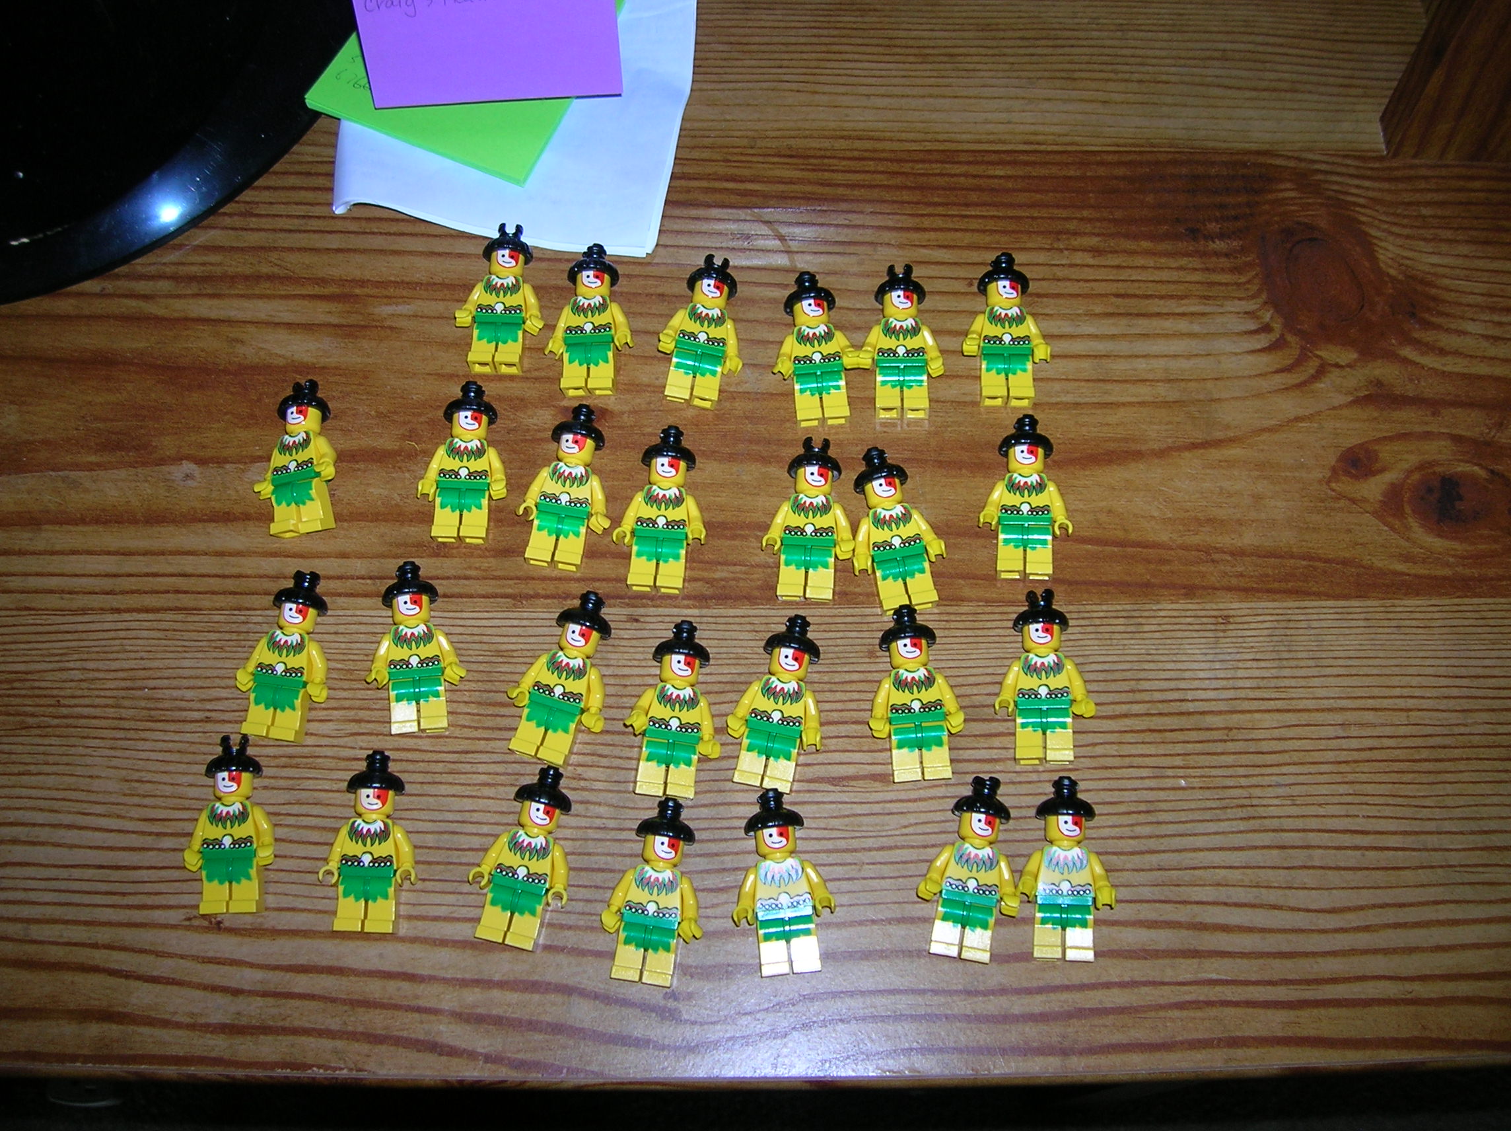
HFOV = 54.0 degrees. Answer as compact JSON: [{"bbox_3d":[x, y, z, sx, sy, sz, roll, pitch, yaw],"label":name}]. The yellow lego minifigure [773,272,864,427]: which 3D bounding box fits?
[{"bbox_3d":[0.017,-0.065,0.444,0.026,0.015,0.048,-4,78,-4],"label":"yellow lego minifigure"}]

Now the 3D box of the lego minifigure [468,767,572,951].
[{"bbox_3d":[-0.060,0.077,0.396,0.027,0.015,0.048,12,79,4],"label":"lego minifigure"}]

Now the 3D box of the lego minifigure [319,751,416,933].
[{"bbox_3d":[-0.102,0.073,0.393,0.026,0.015,0.047,0,76,2],"label":"lego minifigure"}]

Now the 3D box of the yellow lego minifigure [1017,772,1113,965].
[{"bbox_3d":[0.081,0.079,0.387,0.025,0.015,0.048,4,76,3],"label":"yellow lego minifigure"}]

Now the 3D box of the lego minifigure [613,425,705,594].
[{"bbox_3d":[-0.027,-0.016,0.423,0.026,0.015,0.047,4,77,3],"label":"lego minifigure"}]

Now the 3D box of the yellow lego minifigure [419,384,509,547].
[{"bbox_3d":[-0.084,-0.030,0.431,0.026,0.015,0.047,1,76,2],"label":"yellow lego minifigure"}]

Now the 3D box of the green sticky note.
[{"bbox_3d":[-0.091,-0.166,0.475,0.076,0.004,0.076,23,74,9],"label":"green sticky note"}]

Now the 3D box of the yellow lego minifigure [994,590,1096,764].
[{"bbox_3d":[0.079,0.030,0.403,0.027,0.015,0.048,2,76,2],"label":"yellow lego minifigure"}]

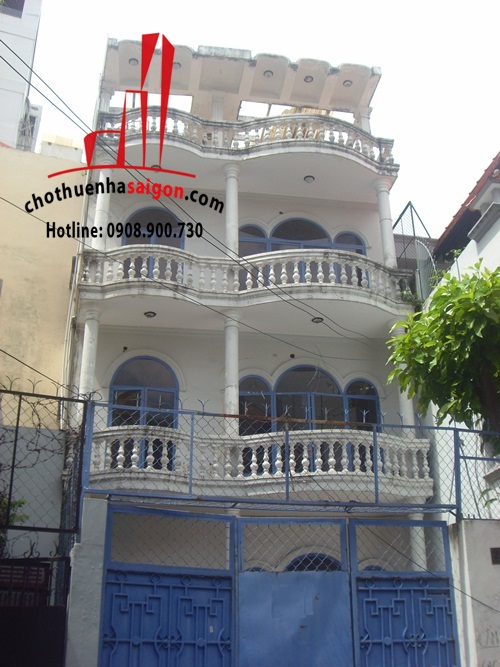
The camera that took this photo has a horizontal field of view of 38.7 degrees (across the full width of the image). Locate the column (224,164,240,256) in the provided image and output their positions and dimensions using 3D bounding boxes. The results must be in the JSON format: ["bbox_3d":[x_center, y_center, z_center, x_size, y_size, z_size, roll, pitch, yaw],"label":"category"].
[{"bbox_3d":[-0.362,-2.194,14.624,0.330,3.121,0.330,3,-24,-7],"label":"column"}]

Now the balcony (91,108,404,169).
[{"bbox_3d":[0.052,-4.063,14.682,6.300,0.792,0.780,3,-25,-8],"label":"balcony"}]

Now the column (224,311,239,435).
[{"bbox_3d":[-0.325,1.019,13.180,0.330,3.183,0.330,3,-24,-7],"label":"column"}]

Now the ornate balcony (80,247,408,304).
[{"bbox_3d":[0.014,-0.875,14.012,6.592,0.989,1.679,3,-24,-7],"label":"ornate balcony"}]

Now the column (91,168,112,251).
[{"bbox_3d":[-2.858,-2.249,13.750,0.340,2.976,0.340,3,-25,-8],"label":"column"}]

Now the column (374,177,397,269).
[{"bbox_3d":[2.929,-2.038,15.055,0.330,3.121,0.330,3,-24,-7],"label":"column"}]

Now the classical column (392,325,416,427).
[{"bbox_3d":[2.966,1.175,13.612,0.330,3.183,0.330,3,-24,-7],"label":"classical column"}]

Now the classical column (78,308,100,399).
[{"bbox_3d":[-2.920,0.895,12.840,0.330,3.183,0.330,3,-24,-7],"label":"classical column"}]

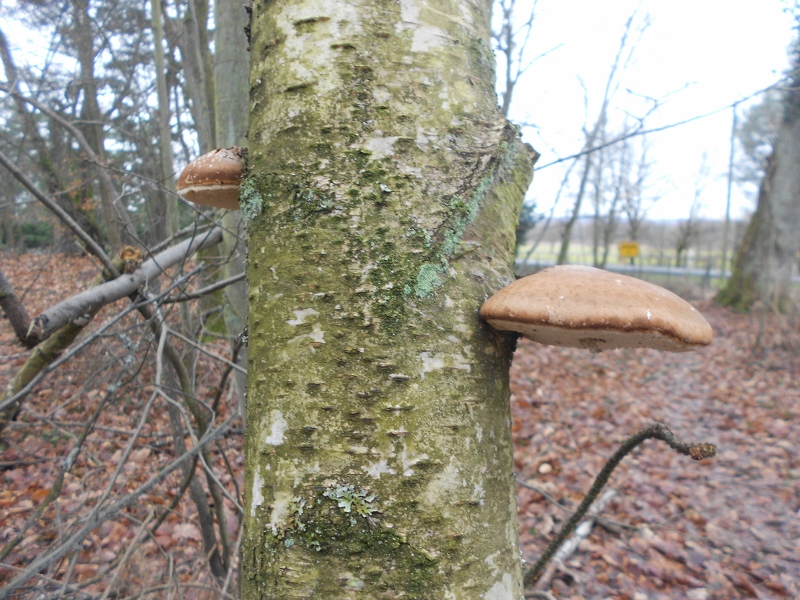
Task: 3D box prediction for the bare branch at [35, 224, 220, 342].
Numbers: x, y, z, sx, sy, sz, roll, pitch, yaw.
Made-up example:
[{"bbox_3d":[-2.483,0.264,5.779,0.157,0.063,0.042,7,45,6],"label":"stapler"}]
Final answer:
[{"bbox_3d":[-0.834,-0.067,1.900,0.080,0.085,0.643,7,33,46],"label":"bare branch"}]

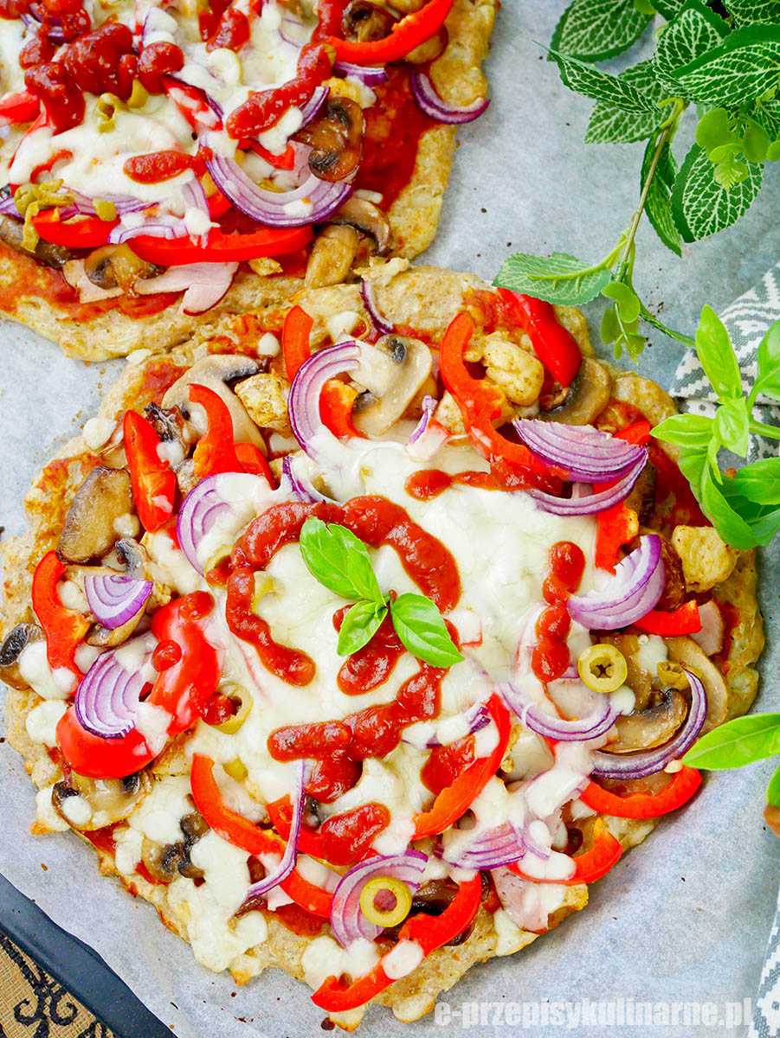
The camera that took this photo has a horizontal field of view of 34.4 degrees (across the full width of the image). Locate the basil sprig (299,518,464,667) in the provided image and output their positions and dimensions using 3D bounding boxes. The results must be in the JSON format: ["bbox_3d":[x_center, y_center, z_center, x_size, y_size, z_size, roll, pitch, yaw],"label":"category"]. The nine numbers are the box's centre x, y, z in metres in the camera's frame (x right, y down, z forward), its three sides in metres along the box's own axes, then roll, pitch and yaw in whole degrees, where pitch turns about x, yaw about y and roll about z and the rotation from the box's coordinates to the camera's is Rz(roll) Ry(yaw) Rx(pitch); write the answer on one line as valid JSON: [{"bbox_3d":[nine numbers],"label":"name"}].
[{"bbox_3d":[-0.010,0.032,0.468,0.039,0.018,0.082,-42,73,-16],"label":"basil sprig"}]

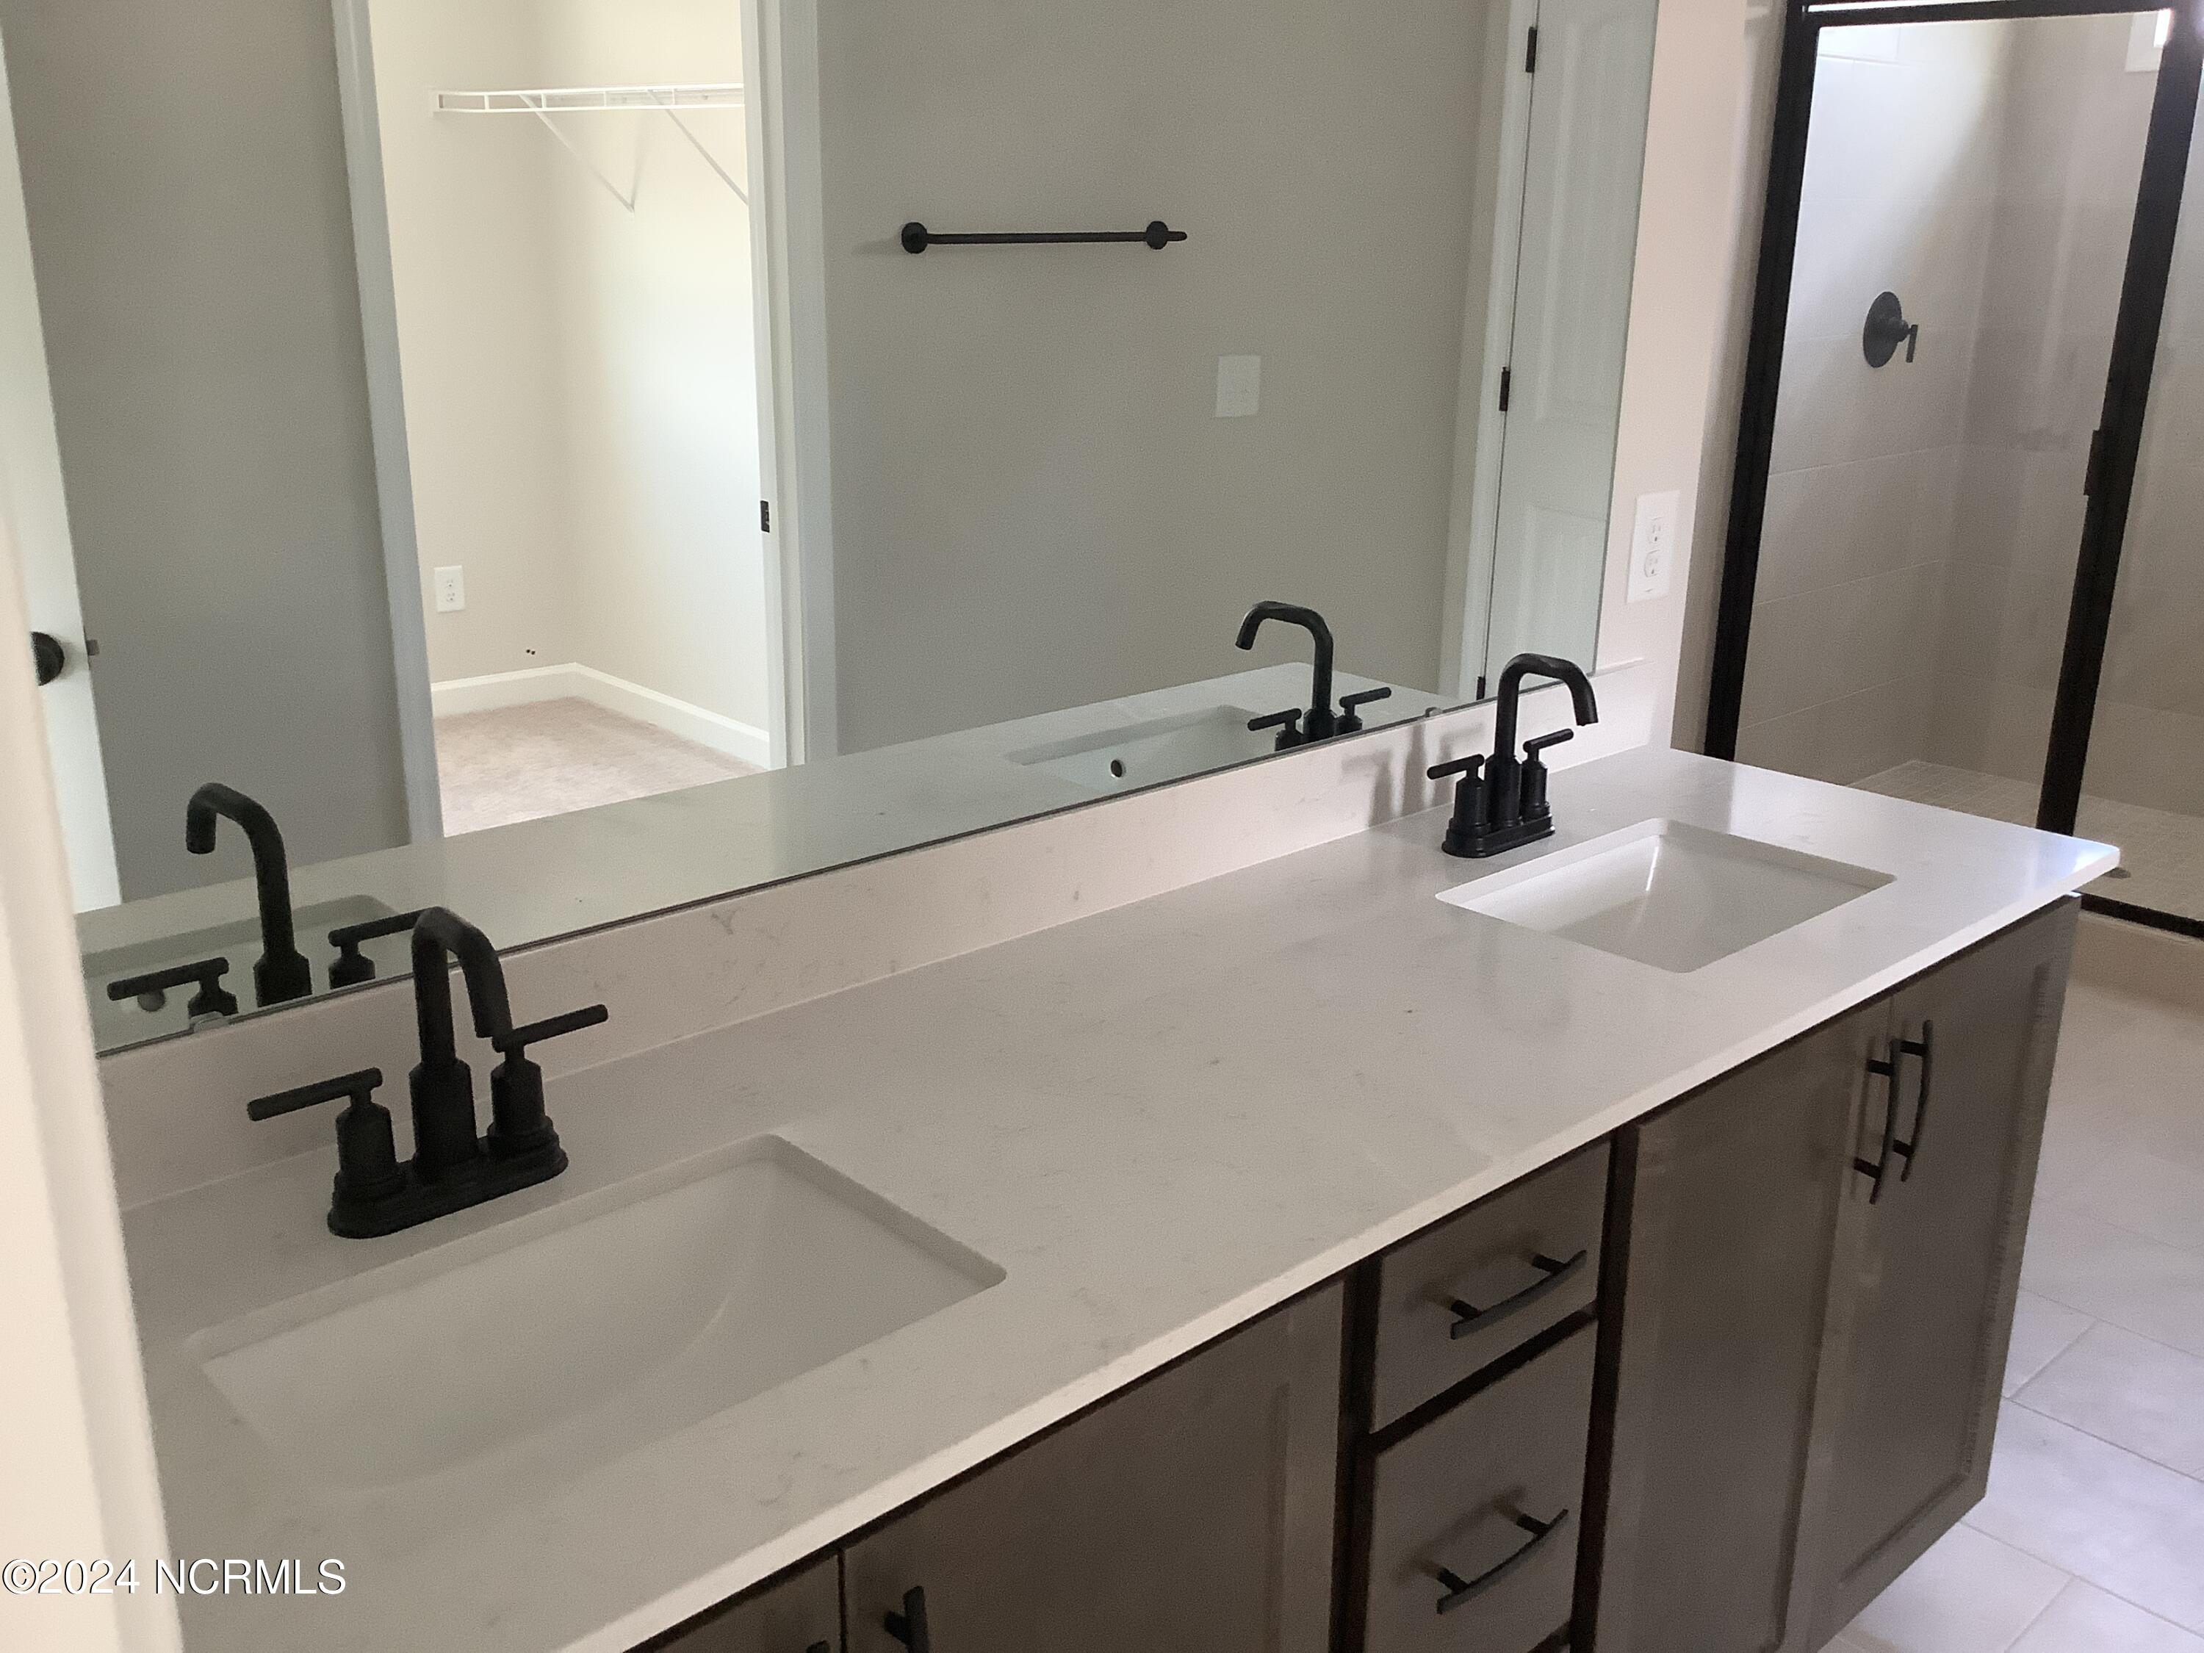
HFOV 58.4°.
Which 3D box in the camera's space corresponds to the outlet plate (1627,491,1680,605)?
[{"bbox_3d":[0.649,-0.329,2.323,0.086,0.122,0.009,-15,23,-41],"label":"outlet plate"}]

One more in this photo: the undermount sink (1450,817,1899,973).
[{"bbox_3d":[0.536,0.134,1.893,0.400,0.160,0.277,-15,23,-41],"label":"undermount sink"}]

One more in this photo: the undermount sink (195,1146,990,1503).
[{"bbox_3d":[-0.284,0.350,1.153,0.410,0.160,0.272,-15,23,-41],"label":"undermount sink"}]

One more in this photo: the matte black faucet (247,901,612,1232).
[{"bbox_3d":[-0.389,0.146,1.210,0.236,0.195,0.148,-15,23,-41],"label":"matte black faucet"}]

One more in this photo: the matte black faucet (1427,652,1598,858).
[{"bbox_3d":[0.437,-0.073,1.958,0.244,0.193,0.148,-15,23,-41],"label":"matte black faucet"}]

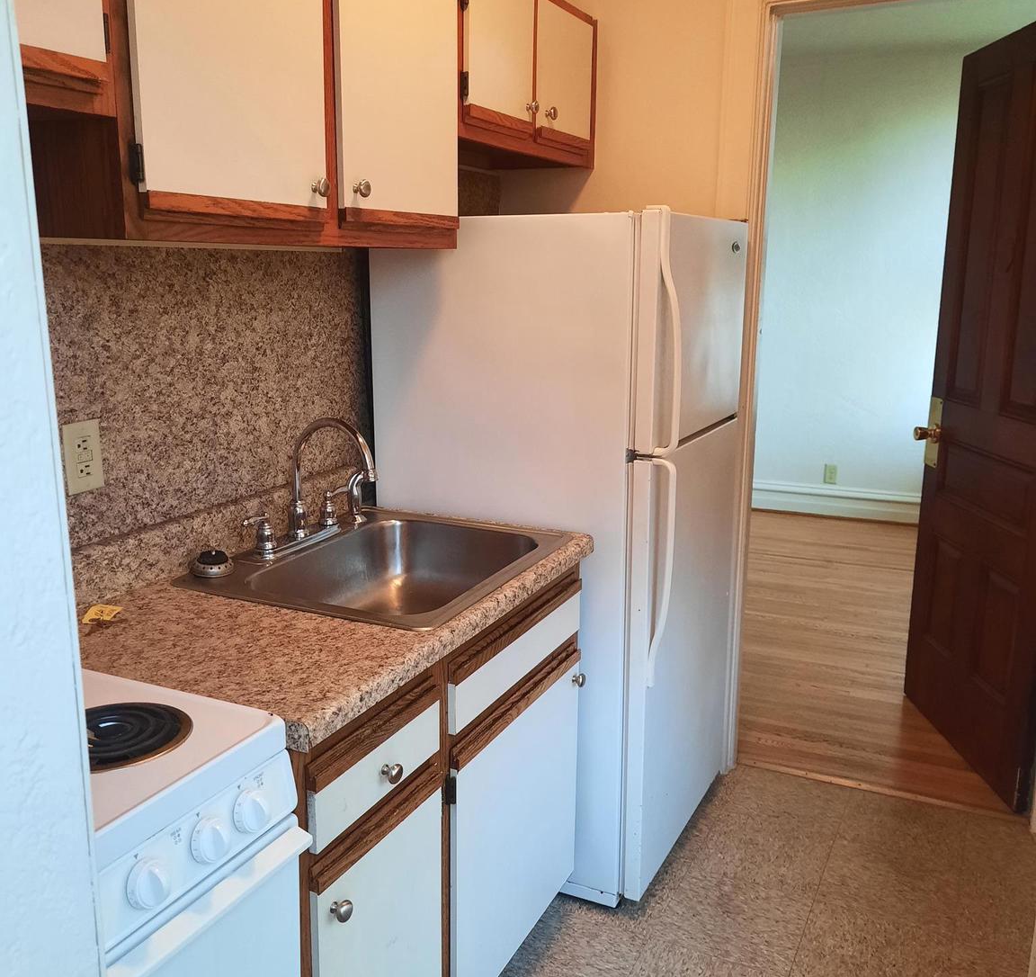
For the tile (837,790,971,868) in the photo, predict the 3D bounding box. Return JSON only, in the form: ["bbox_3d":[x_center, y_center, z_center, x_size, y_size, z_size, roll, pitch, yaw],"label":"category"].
[{"bbox_3d":[1.042,0.906,2.705,0.305,0.004,0.297,6,14,26],"label":"tile"}]

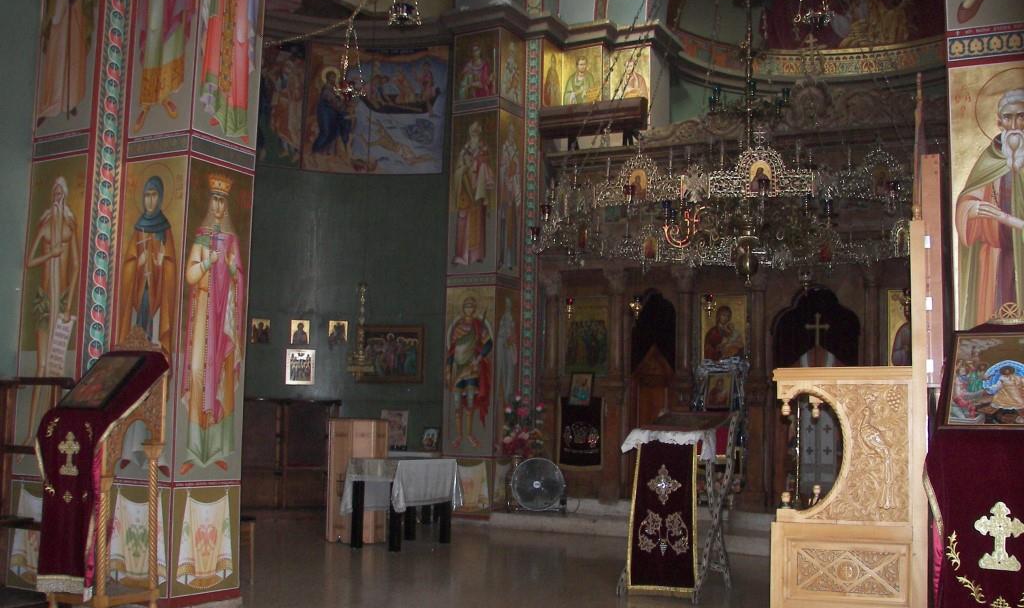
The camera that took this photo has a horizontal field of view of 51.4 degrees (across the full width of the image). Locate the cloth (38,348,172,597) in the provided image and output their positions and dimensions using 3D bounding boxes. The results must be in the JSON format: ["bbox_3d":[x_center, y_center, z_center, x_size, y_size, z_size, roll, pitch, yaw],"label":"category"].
[{"bbox_3d":[-2.133,0.858,5.528,0.440,1.270,0.460,-2,-6,28],"label":"cloth"}]

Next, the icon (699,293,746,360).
[{"bbox_3d":[2.085,0.299,10.450,0.455,0.800,0.040,-2,-7,27],"label":"icon"}]

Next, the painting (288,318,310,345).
[{"bbox_3d":[-2.308,0.305,11.602,0.210,0.280,0.025,4,-6,-25],"label":"painting"}]

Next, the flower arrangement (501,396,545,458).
[{"bbox_3d":[0.110,1.283,11.150,0.470,0.670,0.420,1,-6,0],"label":"flower arrangement"}]

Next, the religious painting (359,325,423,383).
[{"bbox_3d":[-1.540,0.634,13.500,0.840,0.740,0.040,0,-6,8],"label":"religious painting"}]

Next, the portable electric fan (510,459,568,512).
[{"bbox_3d":[0.244,1.734,10.176,0.540,0.560,0.200,1,-5,5],"label":"portable electric fan"}]

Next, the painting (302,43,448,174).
[{"bbox_3d":[-1.533,-2.184,11.958,1.620,1.420,0.160,1,-5,0],"label":"painting"}]

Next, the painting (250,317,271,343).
[{"bbox_3d":[-3.088,0.326,13.100,0.240,0.305,0.025,4,-7,-28],"label":"painting"}]

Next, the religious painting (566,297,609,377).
[{"bbox_3d":[0.787,0.334,11.100,0.500,0.840,0.040,-2,-7,27],"label":"religious painting"}]

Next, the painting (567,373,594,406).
[{"bbox_3d":[0.687,0.845,10.528,0.270,0.340,0.030,-2,-18,28],"label":"painting"}]

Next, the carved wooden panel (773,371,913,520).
[{"bbox_3d":[1.272,0.548,4.080,0.480,0.580,0.060,-2,-7,22],"label":"carved wooden panel"}]

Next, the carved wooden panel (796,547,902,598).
[{"bbox_3d":[1.284,1.021,4.057,0.390,0.180,0.030,-1,-6,20],"label":"carved wooden panel"}]

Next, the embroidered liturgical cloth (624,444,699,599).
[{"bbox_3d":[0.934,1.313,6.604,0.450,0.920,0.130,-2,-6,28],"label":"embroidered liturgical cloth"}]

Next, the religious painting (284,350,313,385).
[{"bbox_3d":[-2.651,0.792,13.350,0.370,0.450,0.025,3,-7,-20],"label":"religious painting"}]

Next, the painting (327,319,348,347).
[{"bbox_3d":[-1.915,0.314,11.719,0.210,0.280,0.025,3,-6,-14],"label":"painting"}]

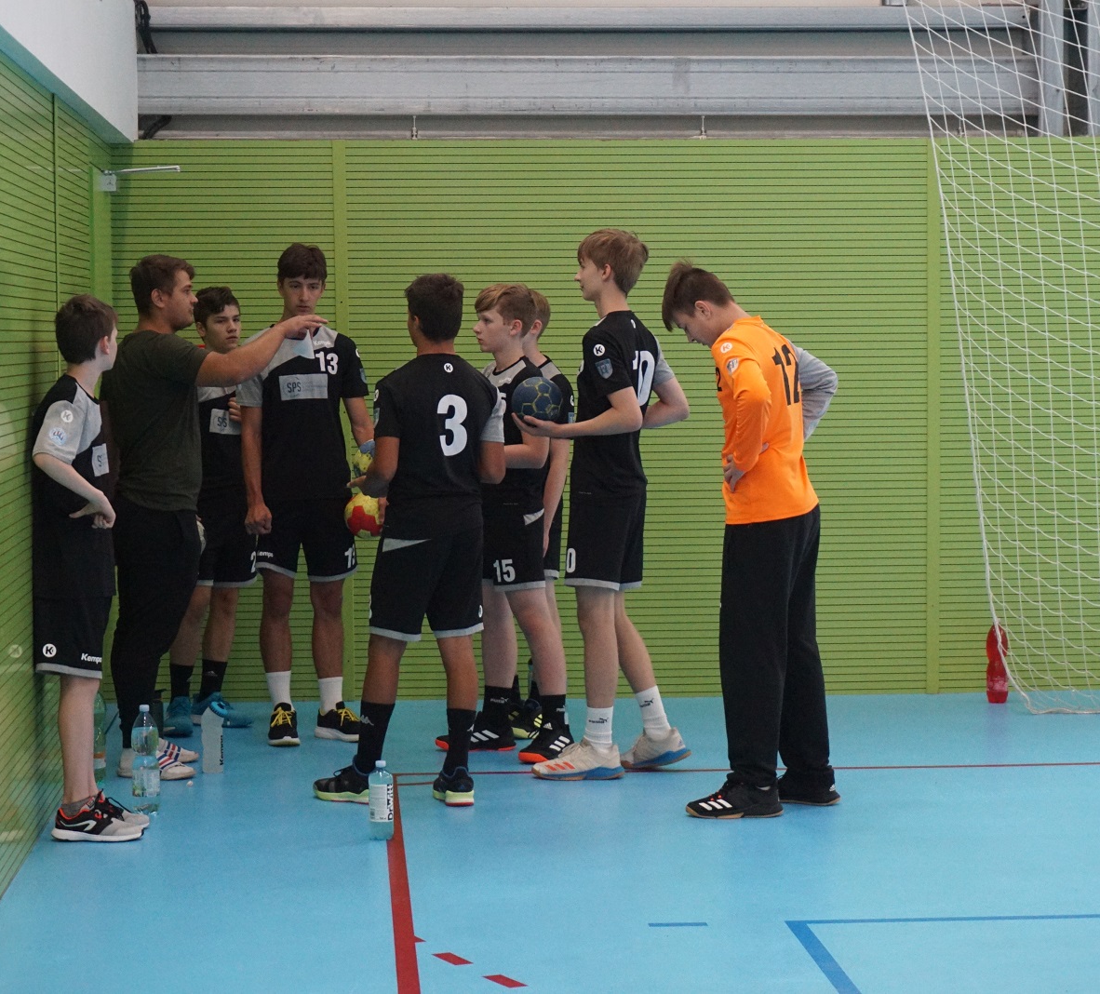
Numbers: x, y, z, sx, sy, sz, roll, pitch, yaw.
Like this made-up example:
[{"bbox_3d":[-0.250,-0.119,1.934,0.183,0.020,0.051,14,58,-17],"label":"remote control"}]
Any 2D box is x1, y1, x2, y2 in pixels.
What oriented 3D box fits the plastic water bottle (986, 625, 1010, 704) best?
[{"bbox_3d":[1.820,0.665,12.611,0.089,0.340,0.089,0,3,8],"label":"plastic water bottle"}]

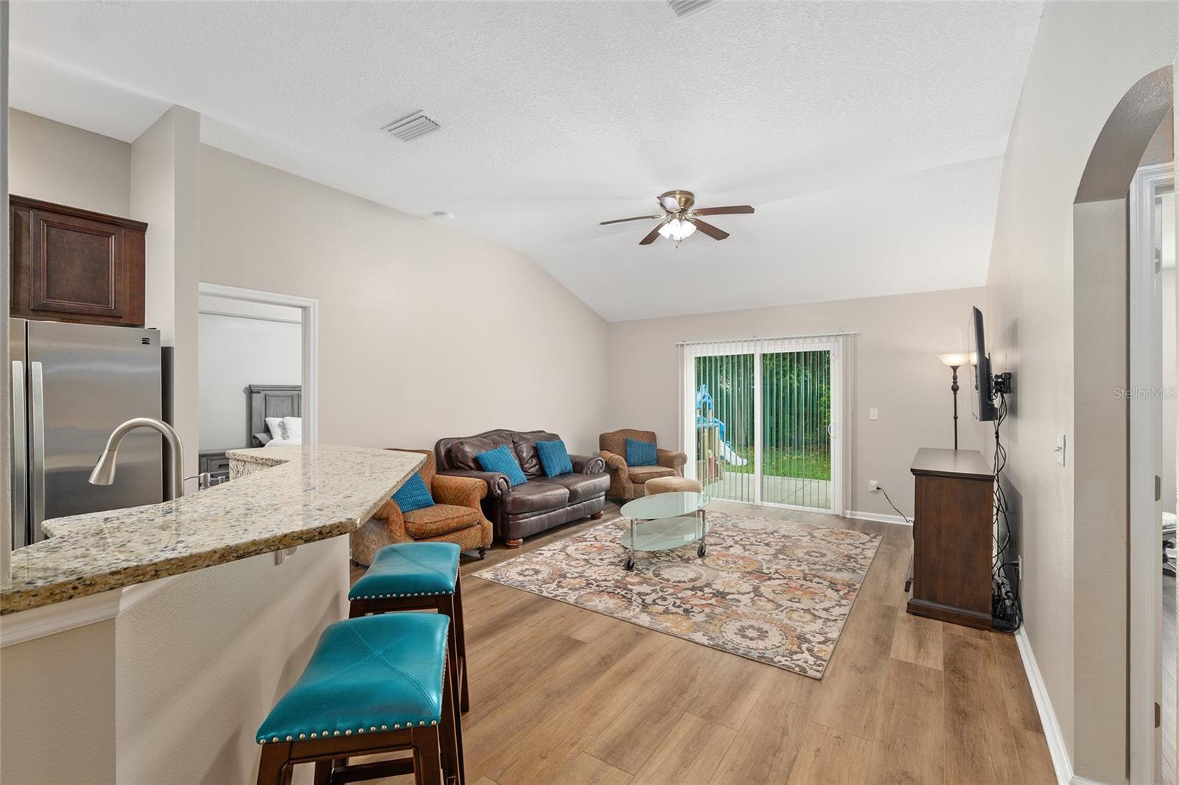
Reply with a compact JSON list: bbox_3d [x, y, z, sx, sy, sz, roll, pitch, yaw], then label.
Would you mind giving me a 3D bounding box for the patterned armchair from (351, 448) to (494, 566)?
[{"bbox_3d":[-1.406,0.939,4.025,0.910,0.895,0.920,0,0,36],"label":"patterned armchair"}]

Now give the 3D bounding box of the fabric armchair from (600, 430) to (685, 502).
[{"bbox_3d":[0.659,0.949,6.335,0.940,0.880,0.910,0,0,-16],"label":"fabric armchair"}]

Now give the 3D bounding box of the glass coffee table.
[{"bbox_3d":[0.690,1.180,4.281,0.600,0.415,1.250,0,0,36],"label":"glass coffee table"}]

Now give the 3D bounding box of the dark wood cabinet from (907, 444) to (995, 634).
[{"bbox_3d":[2.620,0.935,3.590,0.425,0.905,1.510,0,0,36],"label":"dark wood cabinet"}]

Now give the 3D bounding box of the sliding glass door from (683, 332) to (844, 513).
[{"bbox_3d":[2.063,0.374,6.078,1.930,2.030,0.120,0,0,36],"label":"sliding glass door"}]

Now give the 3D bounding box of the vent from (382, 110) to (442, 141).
[{"bbox_3d":[-1.125,-1.676,3.122,0.400,0.025,0.190,0,0,36],"label":"vent"}]

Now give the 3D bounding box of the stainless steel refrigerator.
[{"bbox_3d":[-3.019,0.510,2.645,0.830,1.750,0.910,0,0,36],"label":"stainless steel refrigerator"}]

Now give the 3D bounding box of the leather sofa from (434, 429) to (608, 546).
[{"bbox_3d":[-0.625,0.897,5.146,0.940,0.980,1.730,0,0,36],"label":"leather sofa"}]

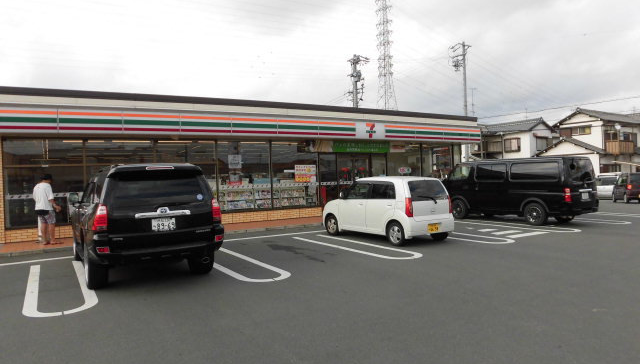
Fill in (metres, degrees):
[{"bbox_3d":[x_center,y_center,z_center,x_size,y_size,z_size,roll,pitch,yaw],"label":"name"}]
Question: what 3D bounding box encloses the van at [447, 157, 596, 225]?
[{"bbox_3d":[6.078,0.217,14.224,1.700,1.970,4.700,-2,1,-37],"label":"van"}]

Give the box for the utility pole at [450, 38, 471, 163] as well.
[{"bbox_3d":[12.063,-5.441,37.274,0.900,12.470,1.900,-2,1,-31],"label":"utility pole"}]

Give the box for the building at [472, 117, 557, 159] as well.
[{"bbox_3d":[21.404,-3.155,50.340,4.900,7.090,8.600,-2,1,-31],"label":"building"}]

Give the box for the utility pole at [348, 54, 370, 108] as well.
[{"bbox_3d":[2.910,-4.192,33.130,1.800,10.600,1.000,-2,1,-31],"label":"utility pole"}]

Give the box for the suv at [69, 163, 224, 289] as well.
[{"bbox_3d":[-3.263,0.640,7.967,1.870,1.790,4.720,-2,1,-31],"label":"suv"}]

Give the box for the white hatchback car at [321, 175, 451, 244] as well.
[{"bbox_3d":[1.441,0.618,10.874,1.475,1.500,3.400,-2,1,-33],"label":"white hatchback car"}]

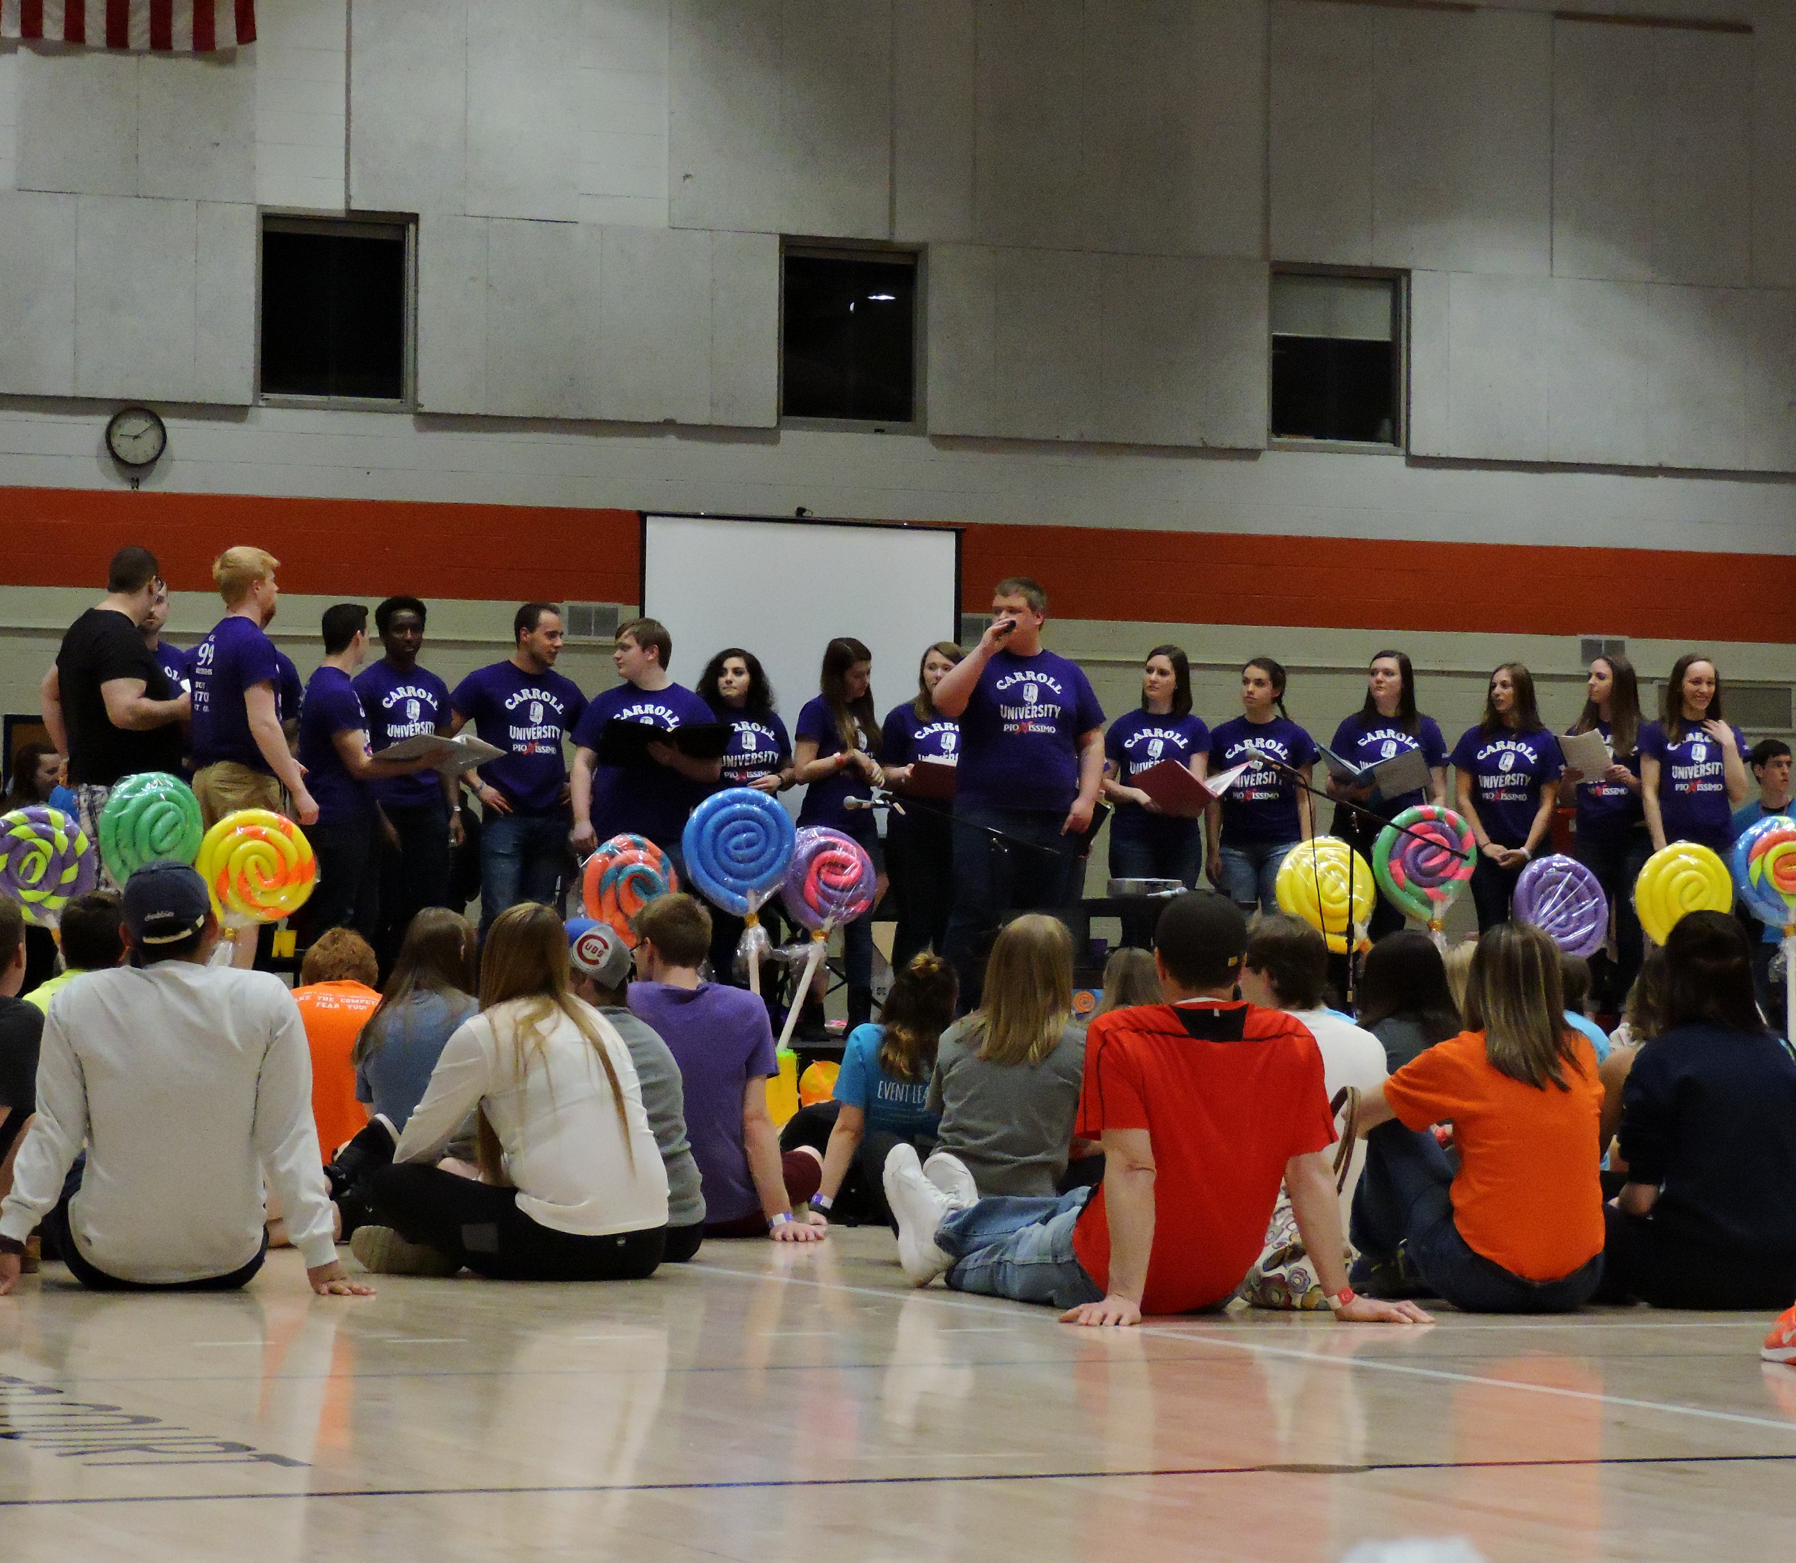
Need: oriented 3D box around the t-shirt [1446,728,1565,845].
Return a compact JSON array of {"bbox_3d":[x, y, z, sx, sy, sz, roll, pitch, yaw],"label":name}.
[{"bbox_3d":[2.562,0.017,25.300,0.490,0.540,0.270,0,-2,6],"label":"t-shirt"}]

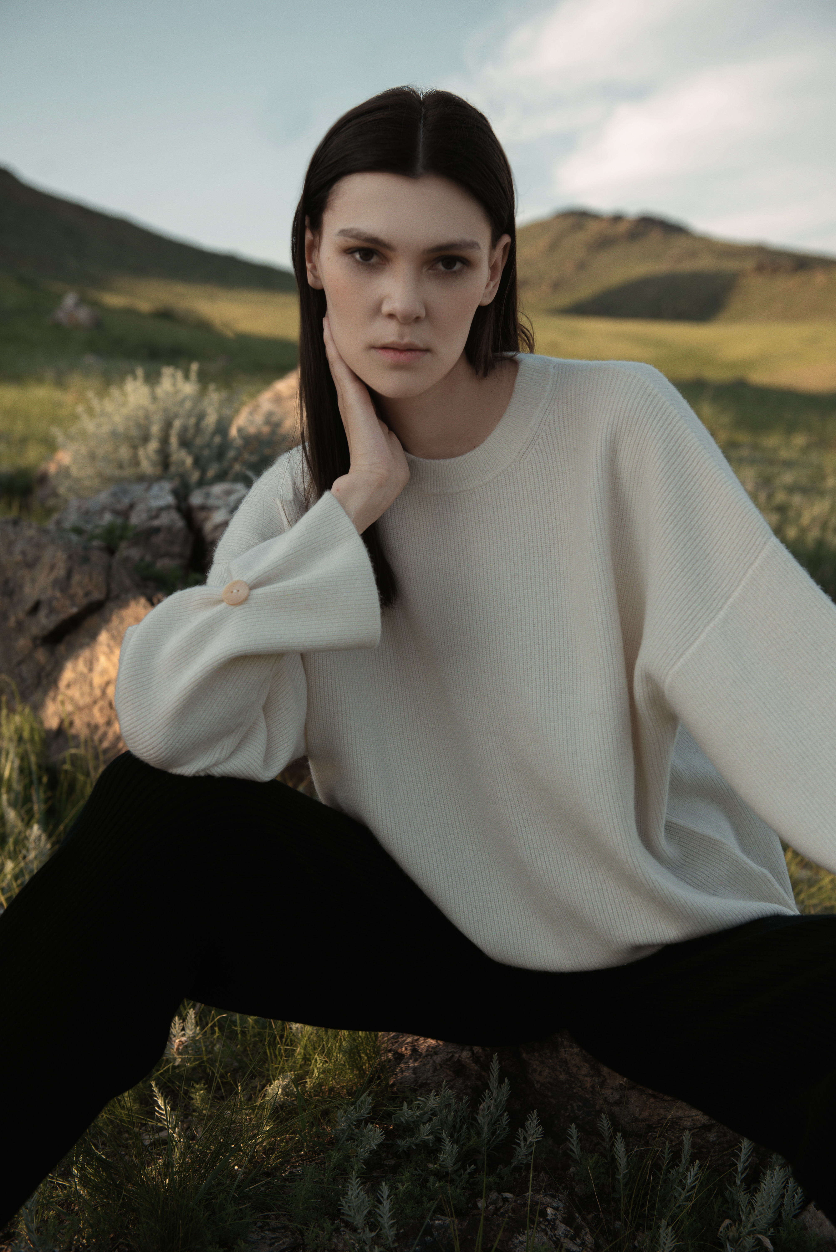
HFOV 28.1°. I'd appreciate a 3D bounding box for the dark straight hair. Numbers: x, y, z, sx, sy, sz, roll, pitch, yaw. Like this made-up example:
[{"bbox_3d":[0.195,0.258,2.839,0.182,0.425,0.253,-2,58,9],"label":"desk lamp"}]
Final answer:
[{"bbox_3d":[-0.004,-0.230,1.385,0.205,0.425,0.215,3,8,6],"label":"dark straight hair"}]

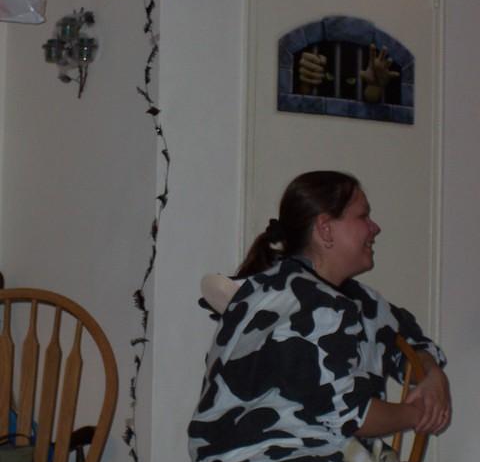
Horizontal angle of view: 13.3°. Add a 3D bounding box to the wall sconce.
[{"bbox_3d":[-0.432,-0.456,5.270,0.090,0.235,0.170,3,-3,-40],"label":"wall sconce"}]

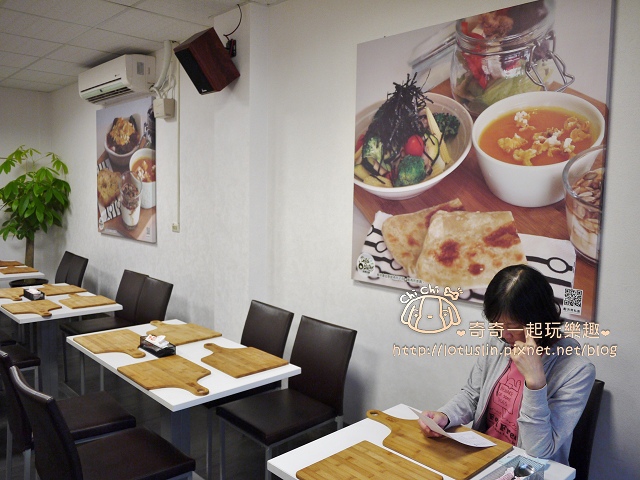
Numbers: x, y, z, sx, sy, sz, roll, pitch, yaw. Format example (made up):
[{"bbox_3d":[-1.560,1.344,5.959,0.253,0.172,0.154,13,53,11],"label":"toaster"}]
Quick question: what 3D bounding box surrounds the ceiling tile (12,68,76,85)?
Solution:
[{"bbox_3d":[-2.865,-1.710,5.434,0.600,0.016,0.610,-4,7,-43],"label":"ceiling tile"}]

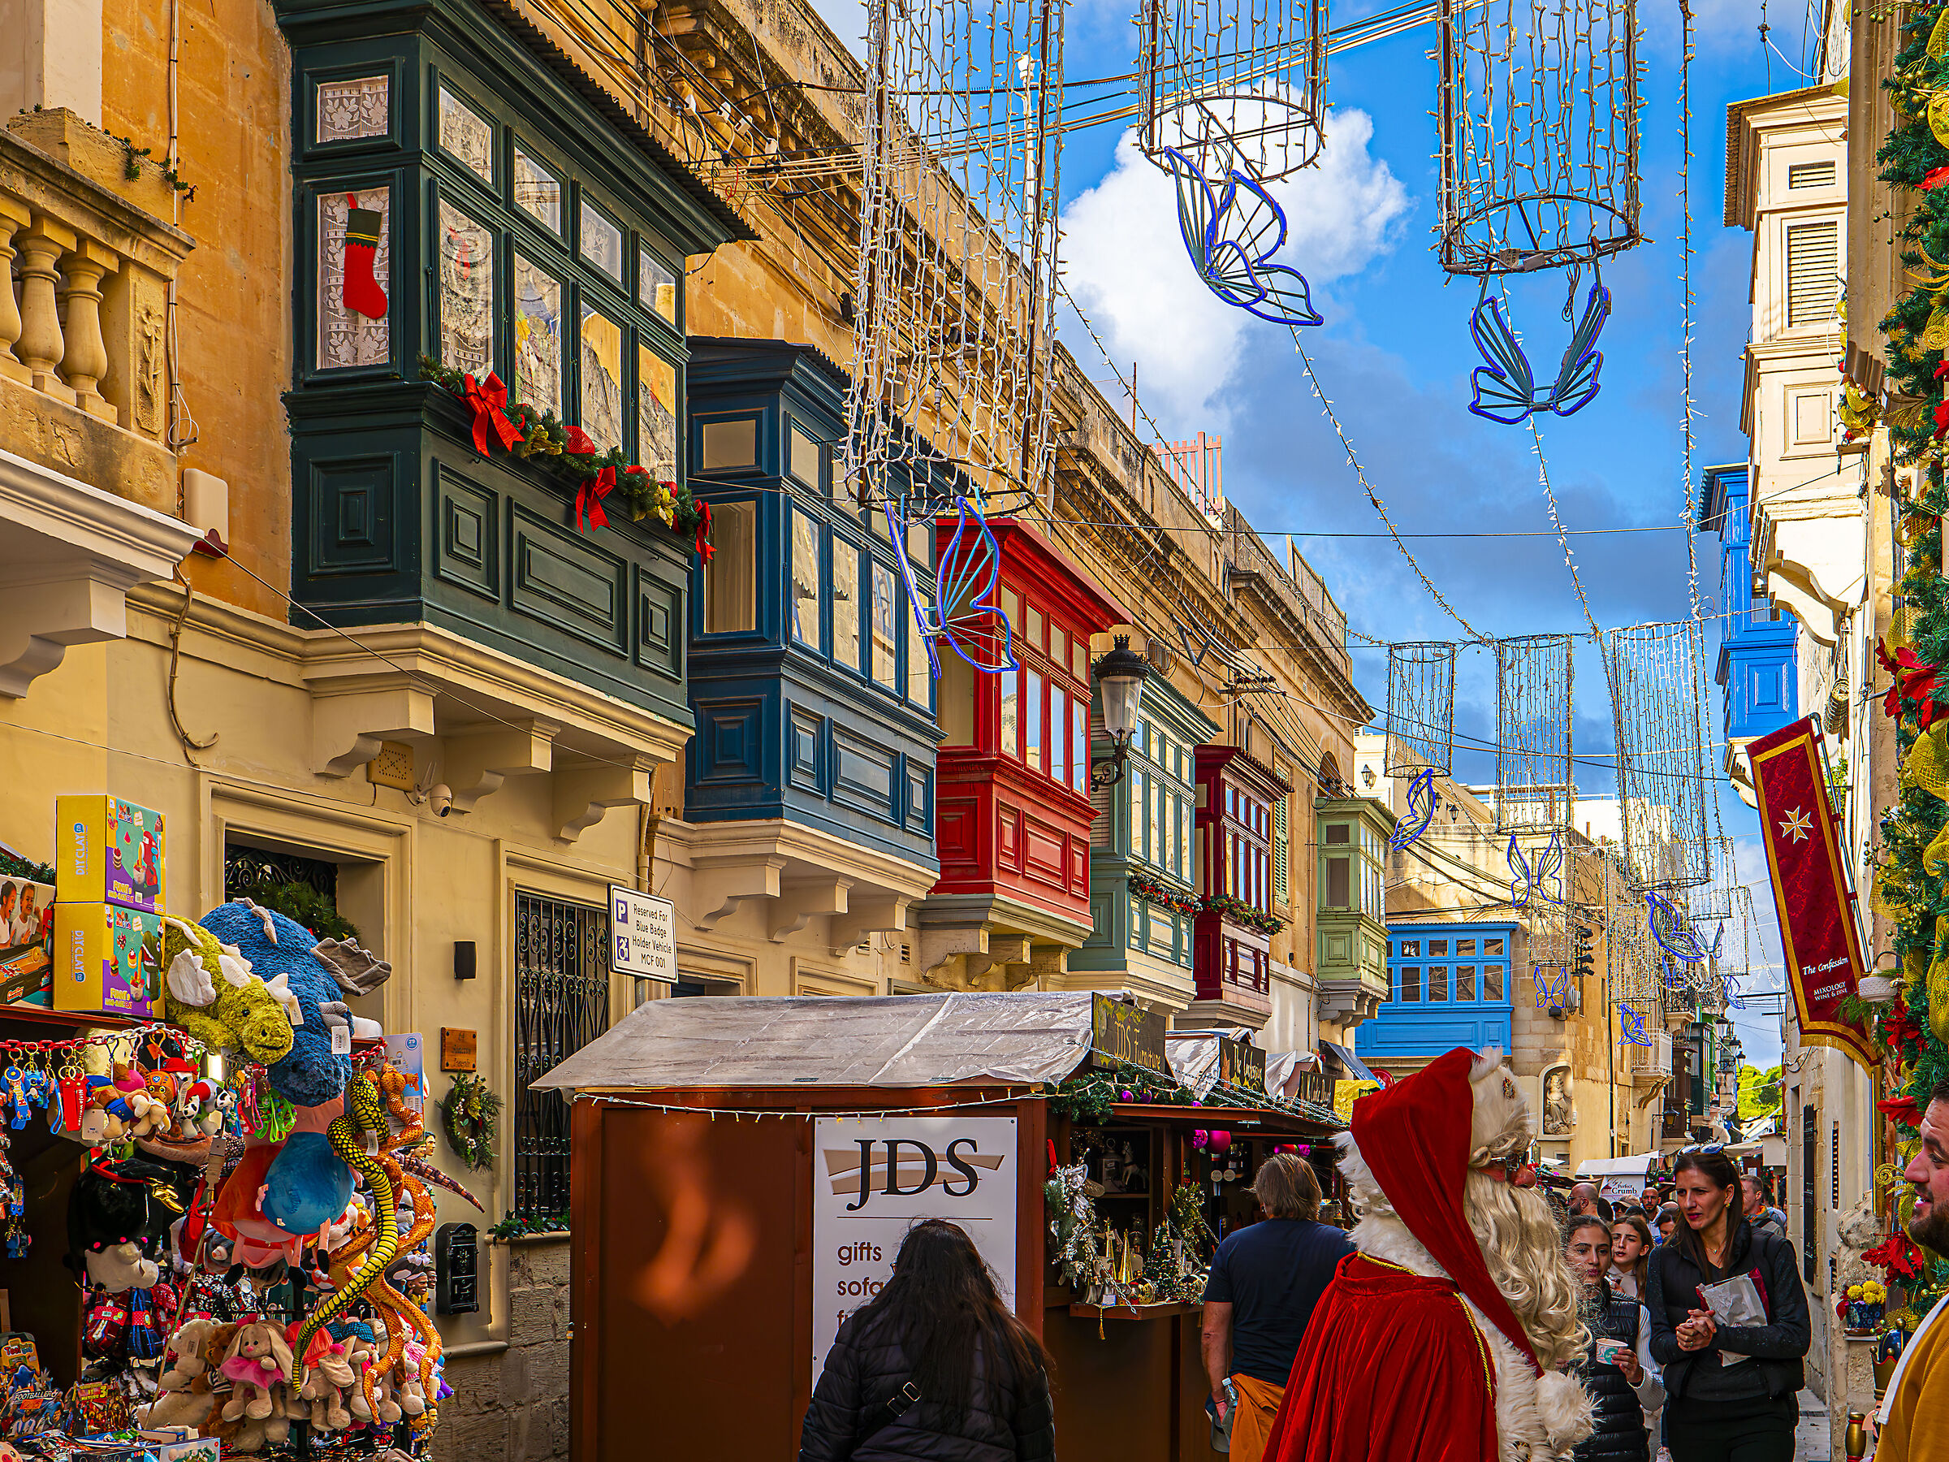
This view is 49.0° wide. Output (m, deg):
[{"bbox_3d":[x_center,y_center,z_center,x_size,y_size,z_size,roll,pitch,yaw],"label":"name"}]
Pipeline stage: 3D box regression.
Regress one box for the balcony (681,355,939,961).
[{"bbox_3d":[-1.101,-0.521,14.800,0.850,3.600,2.850,-2,-7,19],"label":"balcony"}]

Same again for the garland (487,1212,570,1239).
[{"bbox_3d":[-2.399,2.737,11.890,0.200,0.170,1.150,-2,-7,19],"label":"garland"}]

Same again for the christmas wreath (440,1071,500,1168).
[{"bbox_3d":[-2.680,2.084,11.392,0.140,0.520,0.480,-2,-7,19],"label":"christmas wreath"}]

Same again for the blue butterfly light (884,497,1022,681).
[{"bbox_3d":[-0.127,-0.827,12.300,0.750,1.000,0.400,3,-7,-22],"label":"blue butterfly light"}]

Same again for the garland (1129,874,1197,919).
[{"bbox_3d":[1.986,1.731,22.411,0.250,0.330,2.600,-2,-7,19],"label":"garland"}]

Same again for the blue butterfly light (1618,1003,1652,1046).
[{"bbox_3d":[14.809,6.576,48.000,0.750,0.950,0.400,-2,-7,17],"label":"blue butterfly light"}]

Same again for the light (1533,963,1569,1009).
[{"bbox_3d":[12.930,5.722,48.000,0.770,0.950,0.350,-2,-7,15],"label":"light"}]

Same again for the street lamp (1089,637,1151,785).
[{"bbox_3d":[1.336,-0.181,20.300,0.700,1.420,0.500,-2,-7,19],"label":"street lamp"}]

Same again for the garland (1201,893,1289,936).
[{"bbox_3d":[3.348,2.273,26.500,0.400,0.380,3.000,-2,-7,19],"label":"garland"}]

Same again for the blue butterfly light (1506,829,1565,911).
[{"bbox_3d":[7.920,1.945,30.200,0.780,1.030,0.350,-2,-7,15],"label":"blue butterfly light"}]

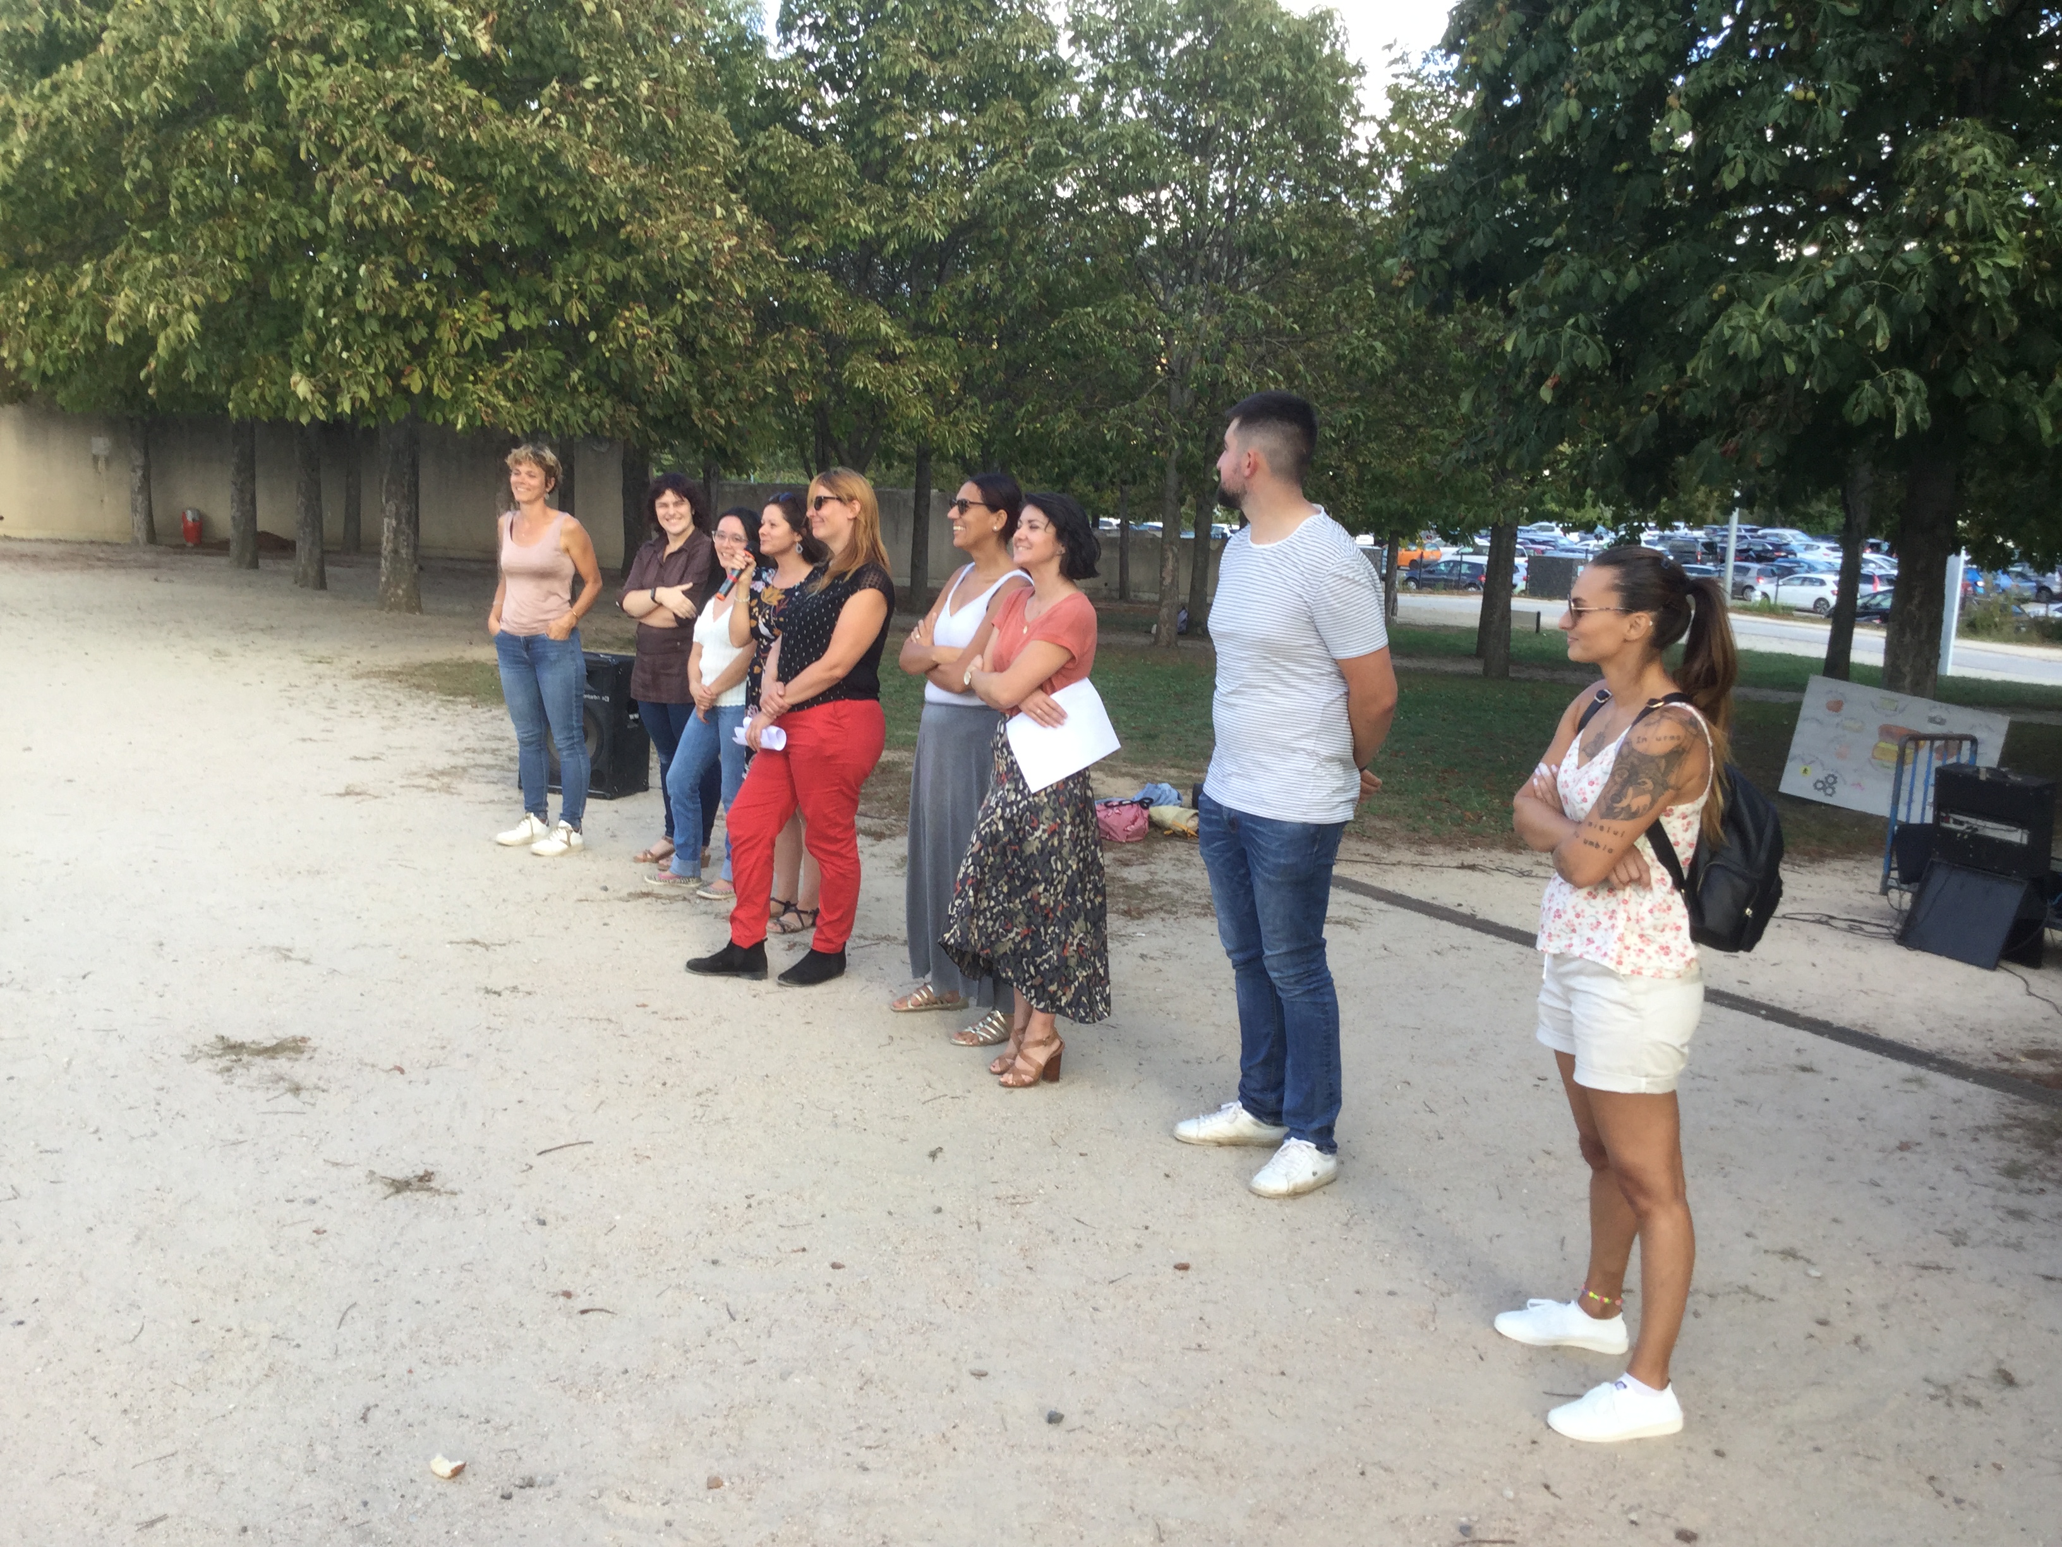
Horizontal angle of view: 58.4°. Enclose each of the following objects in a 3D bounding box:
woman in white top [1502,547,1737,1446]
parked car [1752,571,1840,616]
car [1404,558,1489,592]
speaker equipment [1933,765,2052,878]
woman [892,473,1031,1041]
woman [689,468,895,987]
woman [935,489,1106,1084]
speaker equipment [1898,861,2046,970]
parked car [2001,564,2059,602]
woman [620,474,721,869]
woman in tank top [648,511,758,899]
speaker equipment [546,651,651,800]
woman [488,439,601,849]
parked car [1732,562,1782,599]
[{"bbox_3d":[1.105,0.393,3.499,0.410,1.630,0.450,1,7,-7],"label":"woman in white top"},{"bbox_3d":[30.055,-7.003,72.000,1.780,1.470,4.150,-4,10,-45],"label":"parked car"},{"bbox_3d":[18.041,-8.514,80.000,3.850,1.470,1.670,4,8,20],"label":"car"},{"bbox_3d":[3.955,0.198,7.620,0.200,0.410,0.440,-2,8,-30],"label":"speaker equipment"},{"bbox_3d":[-0.201,-0.042,5.620,0.420,1.670,0.480,-1,8,-33],"label":"woman"},{"bbox_3d":[-0.807,-0.167,6.099,0.480,1.690,0.480,-1,8,-25],"label":"woman"},{"bbox_3d":[-0.007,0.043,5.140,0.430,1.640,0.500,-2,9,-34],"label":"woman"},{"bbox_3d":[4.005,0.588,7.816,0.310,0.360,0.520,0,8,-21],"label":"speaker equipment"},{"bbox_3d":[40.875,-7.926,77.000,4.200,1.470,1.780,8,9,36],"label":"parked car"},{"bbox_3d":[-1.533,-0.443,7.880,0.480,1.650,0.380,8,8,32],"label":"woman"},{"bbox_3d":[-1.341,-0.315,7.582,0.390,1.570,0.430,-4,9,-42],"label":"woman in tank top"},{"bbox_3d":[-2.237,-0.255,9.250,0.520,0.680,0.360,4,7,19],"label":"speaker equipment"},{"bbox_3d":[-2.089,-0.538,7.972,0.460,1.715,0.330,4,7,15],"label":"woman"},{"bbox_3d":[28.985,-7.973,77.000,1.740,1.530,4.050,-3,9,-41],"label":"parked car"}]

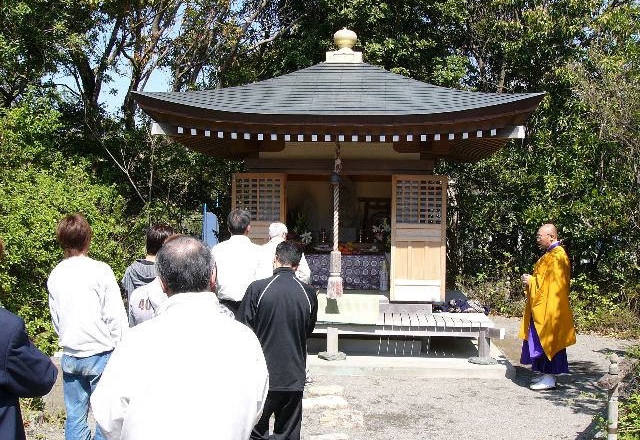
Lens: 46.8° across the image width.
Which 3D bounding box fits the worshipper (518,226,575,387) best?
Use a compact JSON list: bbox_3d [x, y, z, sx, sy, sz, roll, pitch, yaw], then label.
[{"bbox_3d":[2.335,0.874,7.600,0.550,1.660,0.520,1,0,7],"label":"worshipper"}]

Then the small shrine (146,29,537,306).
[{"bbox_3d":[0.306,-0.520,9.850,4.300,4.100,4.300,1,0,5],"label":"small shrine"}]

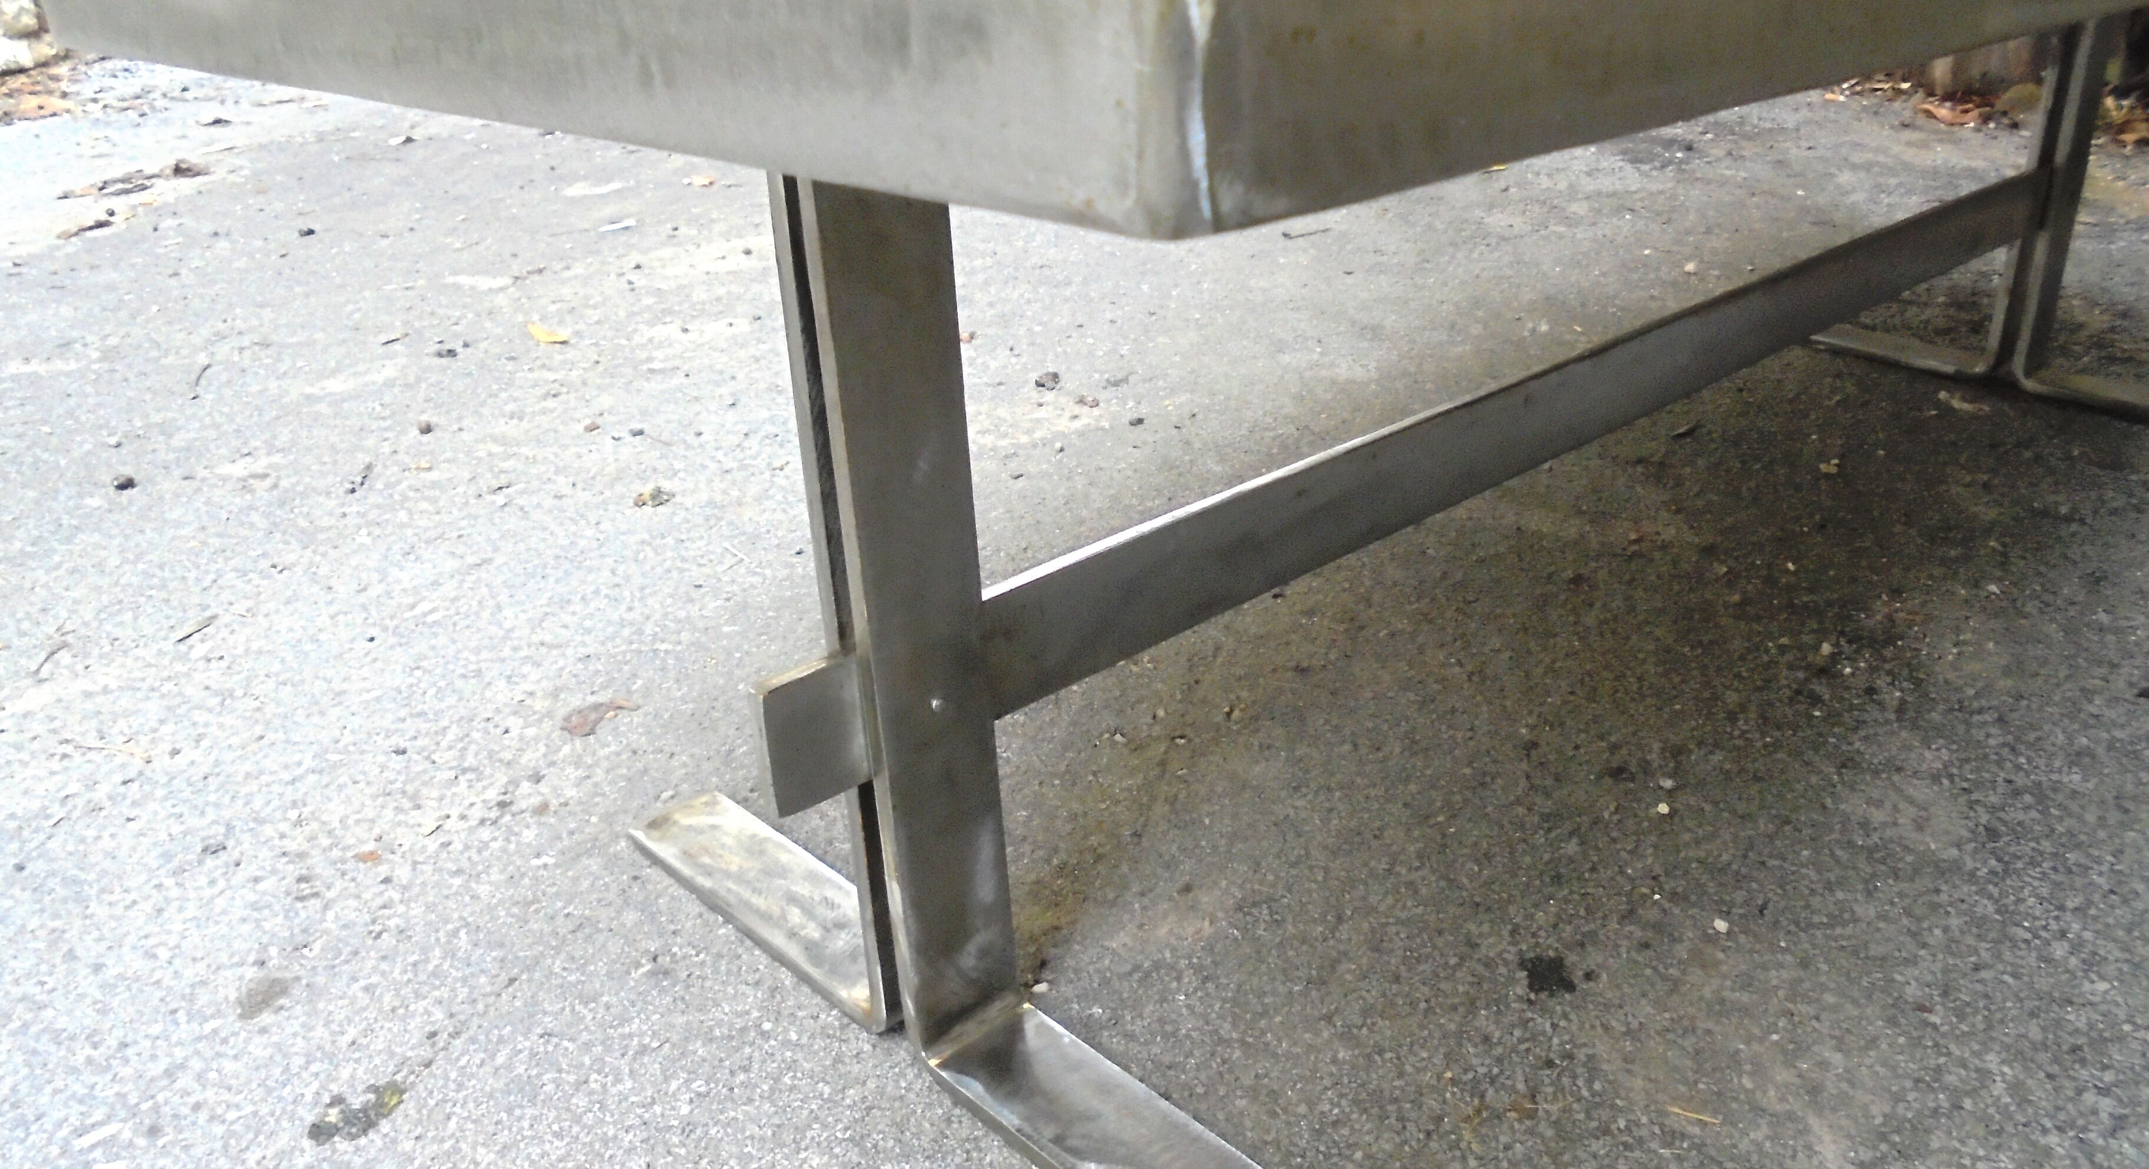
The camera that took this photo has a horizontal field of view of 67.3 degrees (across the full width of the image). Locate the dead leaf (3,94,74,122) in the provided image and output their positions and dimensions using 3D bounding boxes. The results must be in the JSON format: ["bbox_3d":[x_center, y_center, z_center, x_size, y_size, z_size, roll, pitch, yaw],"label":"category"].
[{"bbox_3d":[-2.566,-1.180,4.000,0.139,0.038,0.103,-17,28,-28],"label":"dead leaf"}]

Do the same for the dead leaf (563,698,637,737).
[{"bbox_3d":[-0.281,0.075,0.947,0.032,0.010,0.045,13,29,32],"label":"dead leaf"}]

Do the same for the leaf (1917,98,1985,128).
[{"bbox_3d":[1.372,-0.739,2.529,0.088,0.034,0.067,9,27,26],"label":"leaf"}]

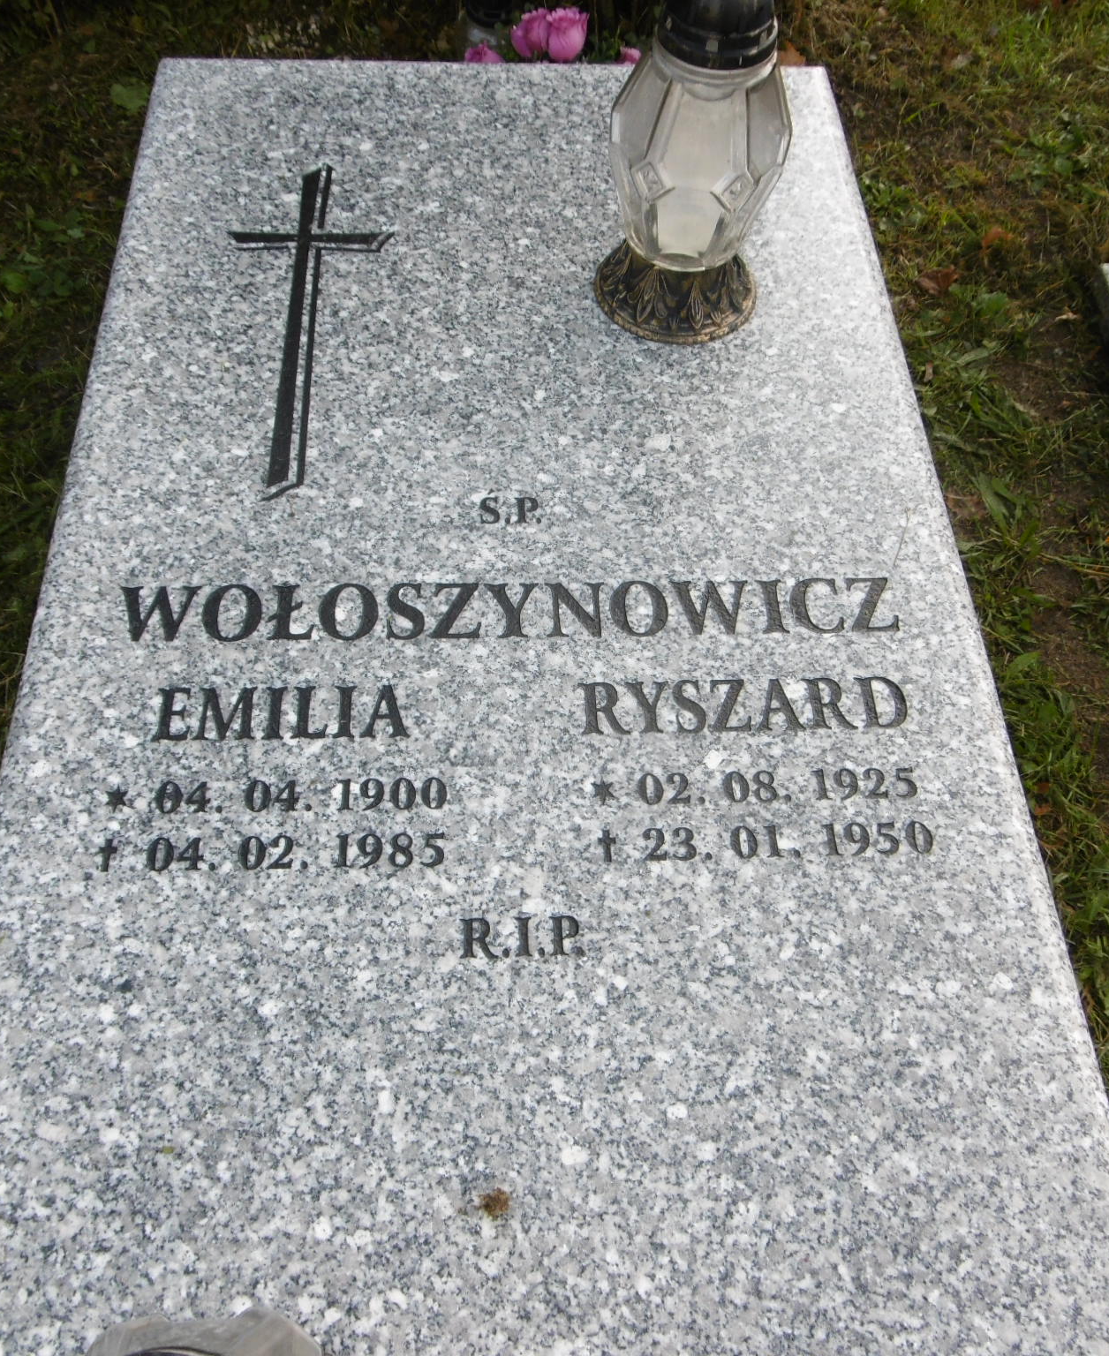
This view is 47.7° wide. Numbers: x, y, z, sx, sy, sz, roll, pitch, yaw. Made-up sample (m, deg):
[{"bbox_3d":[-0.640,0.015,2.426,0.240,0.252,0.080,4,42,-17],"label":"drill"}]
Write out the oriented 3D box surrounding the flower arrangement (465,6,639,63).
[{"bbox_3d":[-0.003,-0.815,1.695,0.260,0.190,0.200,-1,57,-3],"label":"flower arrangement"}]

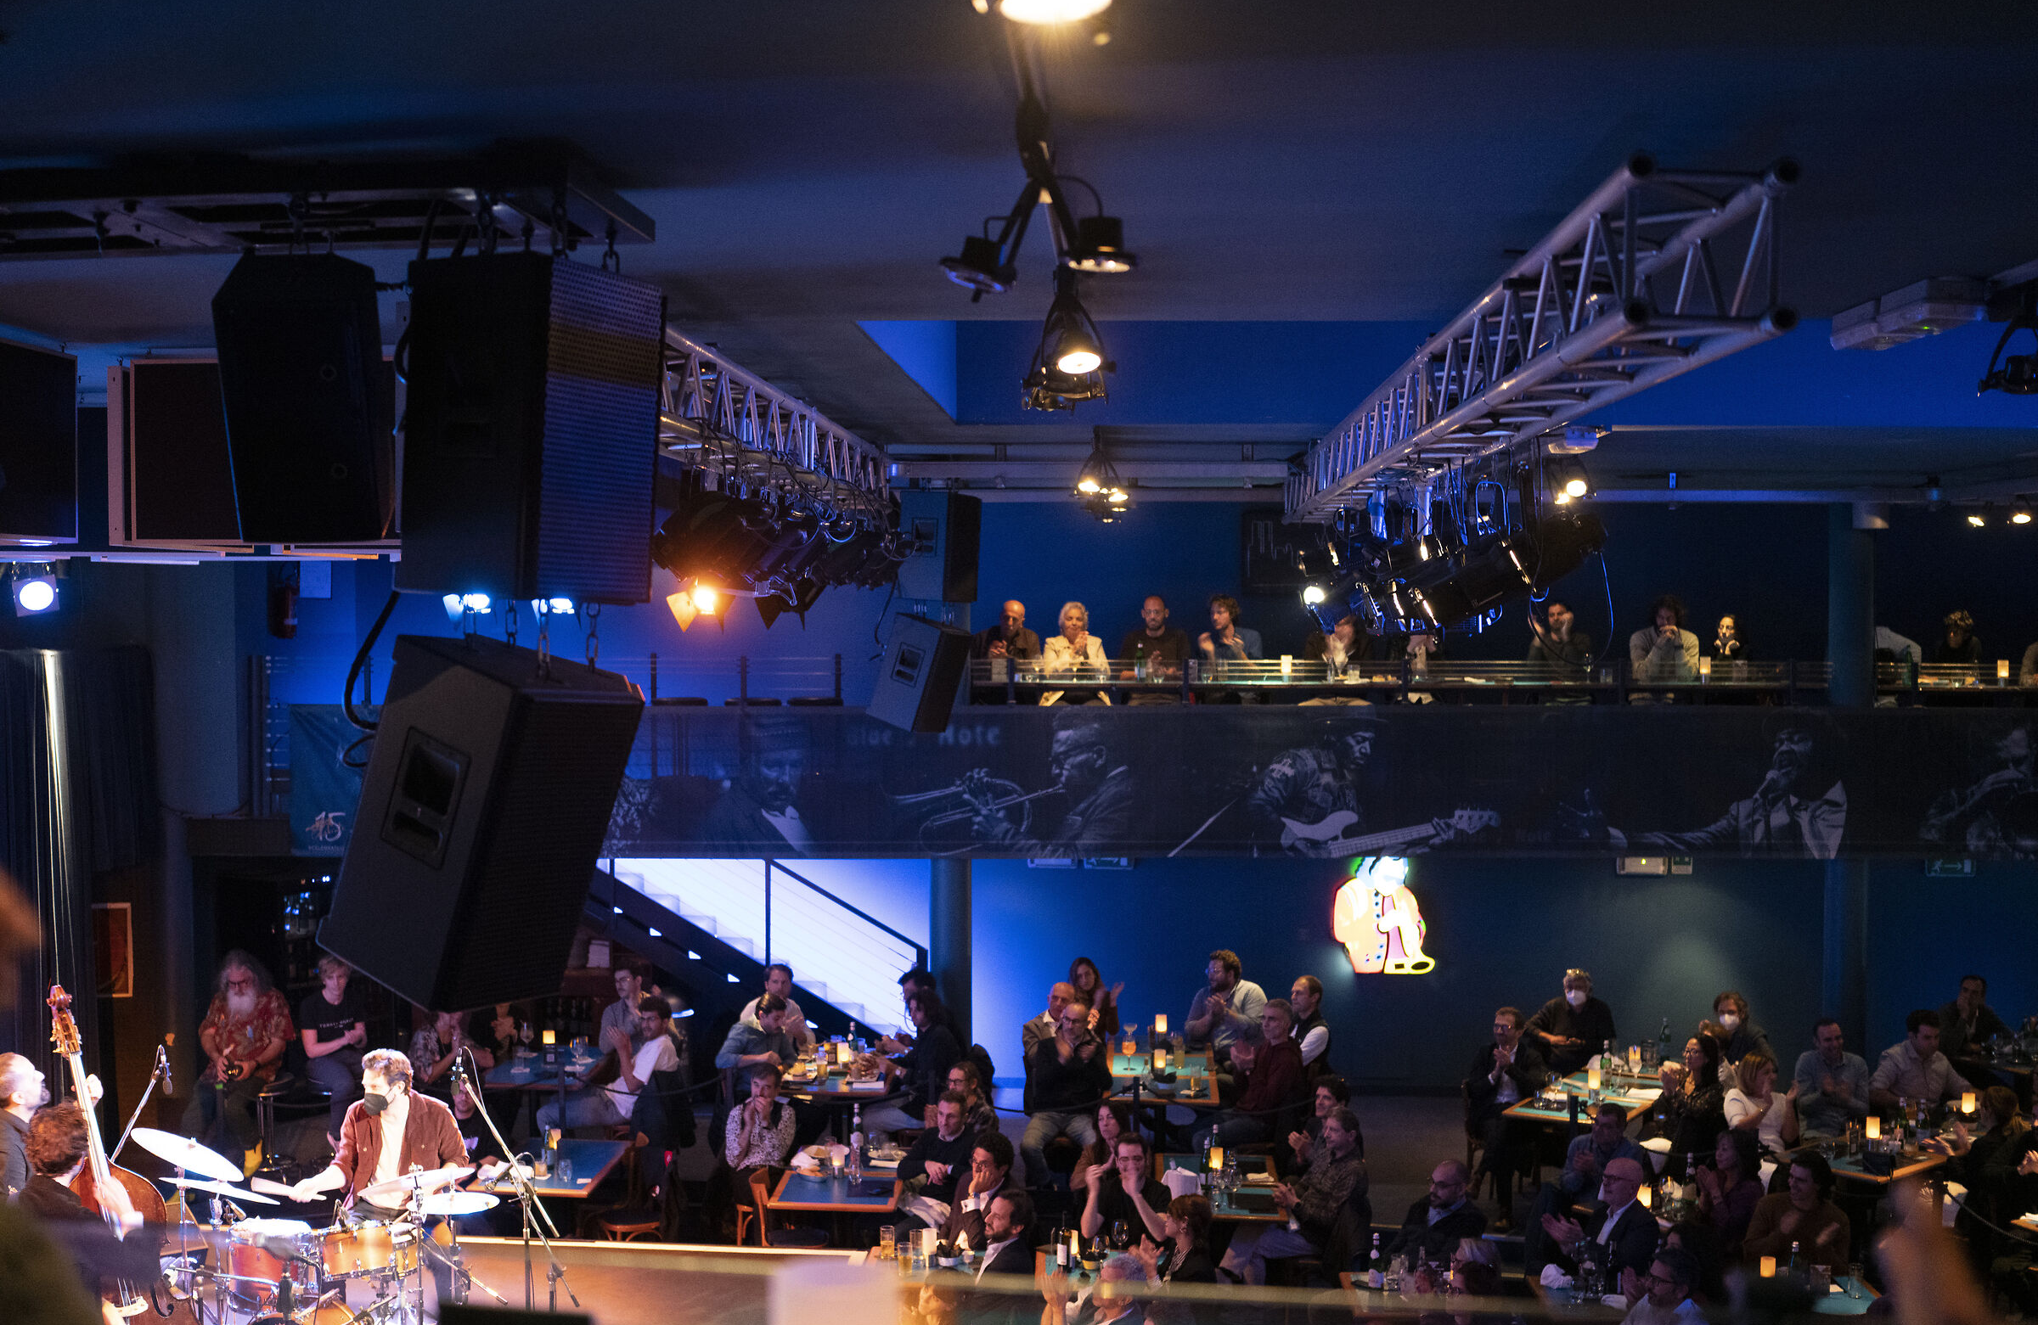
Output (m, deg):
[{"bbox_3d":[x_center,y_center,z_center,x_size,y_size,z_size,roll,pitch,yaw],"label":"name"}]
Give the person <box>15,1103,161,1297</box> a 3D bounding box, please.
[{"bbox_3d":[-3.120,2.199,7.819,0.680,1.400,0.750,1,2,34],"label":"person"}]

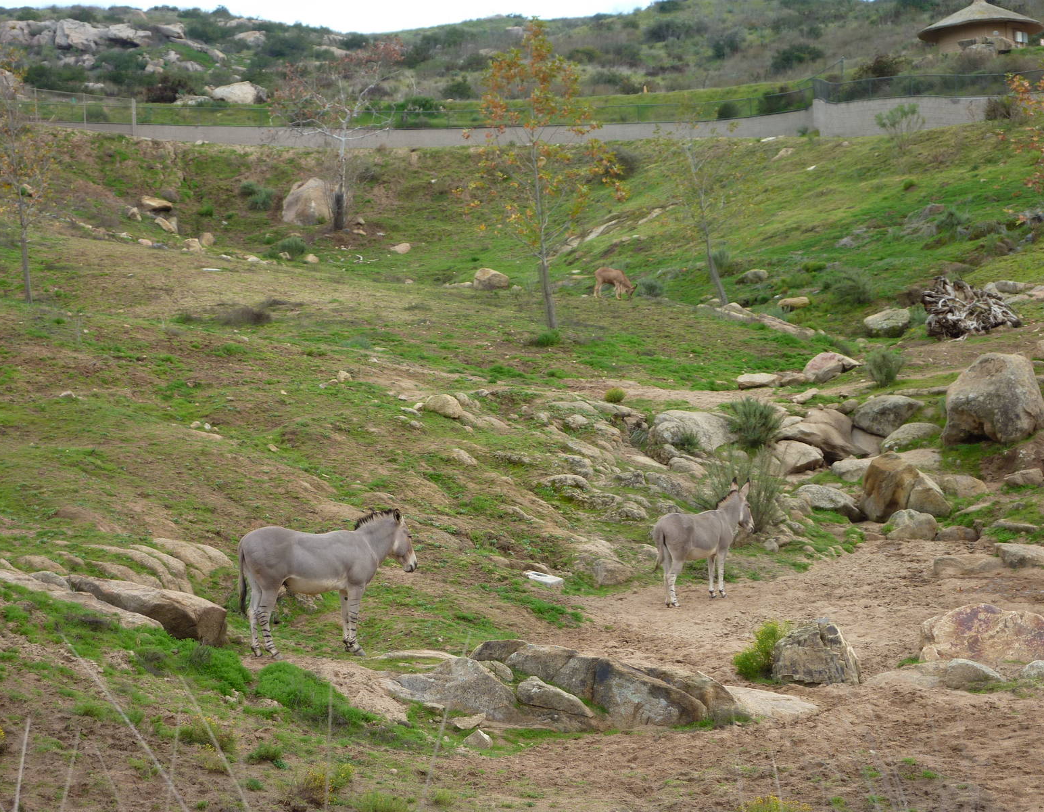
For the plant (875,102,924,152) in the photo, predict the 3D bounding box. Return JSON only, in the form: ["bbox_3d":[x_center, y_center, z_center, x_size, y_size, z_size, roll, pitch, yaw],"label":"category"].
[{"bbox_3d":[14.289,-10.537,98.000,1.720,1.720,1.600,0,-2,0],"label":"plant"}]

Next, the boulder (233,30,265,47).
[{"bbox_3d":[-18.914,-25.483,180.000,2.300,1.000,1.800,0,-2,0],"label":"boulder"}]

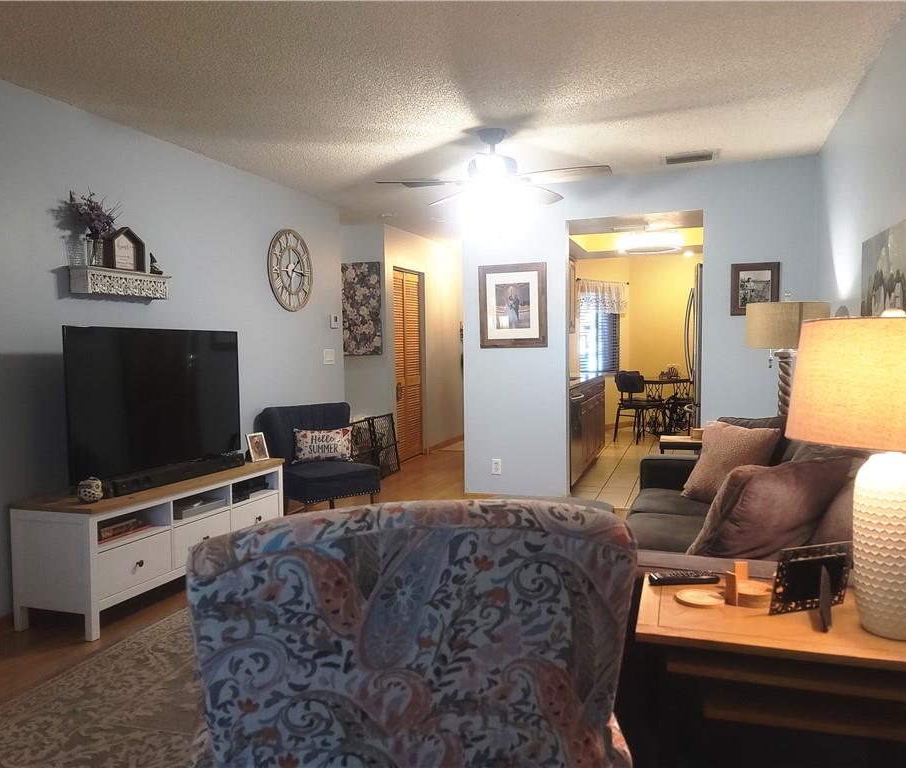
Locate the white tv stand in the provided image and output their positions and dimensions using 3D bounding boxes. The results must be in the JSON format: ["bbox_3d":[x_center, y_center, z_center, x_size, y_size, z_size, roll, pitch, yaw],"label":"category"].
[{"bbox_3d":[-1.489,0.778,3.884,0.470,0.570,1.490,0,3,20],"label":"white tv stand"}]

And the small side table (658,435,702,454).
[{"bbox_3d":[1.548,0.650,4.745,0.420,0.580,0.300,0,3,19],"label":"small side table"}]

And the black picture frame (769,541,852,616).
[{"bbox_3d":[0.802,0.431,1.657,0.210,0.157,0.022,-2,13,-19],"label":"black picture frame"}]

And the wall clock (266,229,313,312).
[{"bbox_3d":[-1.219,-0.867,5.655,0.035,0.620,0.620,0,3,19],"label":"wall clock"}]

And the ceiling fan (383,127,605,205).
[{"bbox_3d":[0.236,-1.230,4.277,1.330,0.460,1.330,0,3,19],"label":"ceiling fan"}]

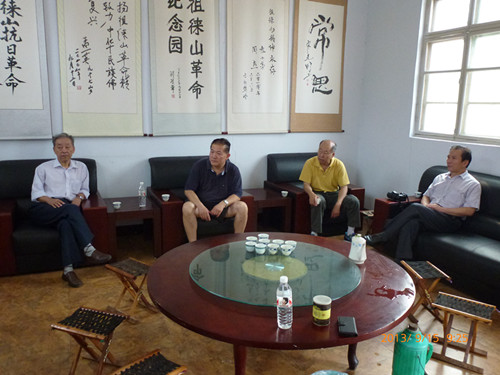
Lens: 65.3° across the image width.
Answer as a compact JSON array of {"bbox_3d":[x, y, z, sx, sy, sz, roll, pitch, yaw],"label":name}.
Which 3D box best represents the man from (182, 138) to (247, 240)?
[{"bbox_3d":[-0.366,0.075,3.937,0.600,1.128,0.740,-2,12,-14],"label":"man"}]

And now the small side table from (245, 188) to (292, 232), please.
[{"bbox_3d":[0.121,0.311,4.513,0.475,0.464,0.656,-4,12,-23],"label":"small side table"}]

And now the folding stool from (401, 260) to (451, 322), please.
[{"bbox_3d":[1.239,0.738,2.796,0.225,0.341,0.310,1,11,-4],"label":"folding stool"}]

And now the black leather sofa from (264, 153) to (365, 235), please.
[{"bbox_3d":[0.759,0.056,4.823,0.924,0.871,0.853,-4,12,-23],"label":"black leather sofa"}]

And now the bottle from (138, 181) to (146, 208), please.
[{"bbox_3d":[-1.040,0.075,3.770,0.065,0.235,0.065,-4,12,-23],"label":"bottle"}]

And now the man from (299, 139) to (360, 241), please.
[{"bbox_3d":[0.881,0.014,4.480,0.600,1.093,0.740,0,11,-8],"label":"man"}]

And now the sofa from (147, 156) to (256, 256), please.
[{"bbox_3d":[-0.566,0.139,4.250,0.942,0.871,0.853,-4,12,-23],"label":"sofa"}]

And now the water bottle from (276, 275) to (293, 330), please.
[{"bbox_3d":[0.151,0.487,1.664,0.065,0.235,0.065,1,11,0],"label":"water bottle"}]

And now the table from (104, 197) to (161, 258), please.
[{"bbox_3d":[-1.197,0.394,3.944,0.475,0.464,0.656,-4,12,-23],"label":"table"}]

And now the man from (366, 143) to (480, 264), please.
[{"bbox_3d":[1.638,0.186,3.643,1.030,1.114,0.600,-6,13,-32],"label":"man"}]

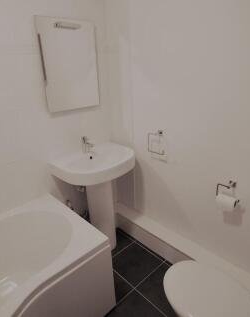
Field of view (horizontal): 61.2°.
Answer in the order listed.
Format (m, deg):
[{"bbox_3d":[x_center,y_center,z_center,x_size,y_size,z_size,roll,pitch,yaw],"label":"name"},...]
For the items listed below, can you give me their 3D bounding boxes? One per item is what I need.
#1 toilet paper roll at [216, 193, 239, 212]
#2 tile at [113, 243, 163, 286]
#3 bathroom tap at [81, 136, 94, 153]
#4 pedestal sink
[{"bbox_3d":[0.598,0.251,1.240,0.090,0.090,0.100,-20,25,-38],"label":"toilet paper roll"},{"bbox_3d":[0.085,0.831,1.679,0.330,0.010,0.330,-20,25,-38],"label":"tile"},{"bbox_3d":[-0.309,-0.105,1.705,0.046,0.124,0.115,-20,25,-38],"label":"bathroom tap"},{"bbox_3d":[-0.179,0.379,1.756,0.600,0.820,0.480,-20,25,-38],"label":"pedestal sink"}]

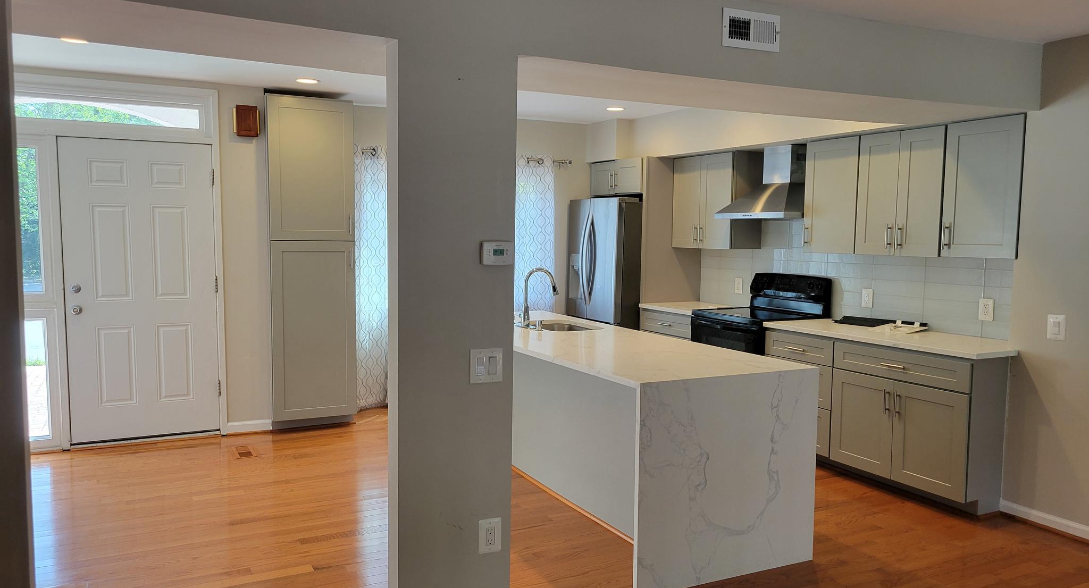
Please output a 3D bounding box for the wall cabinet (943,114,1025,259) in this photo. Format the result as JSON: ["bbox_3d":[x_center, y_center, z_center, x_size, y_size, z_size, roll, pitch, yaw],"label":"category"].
[{"bbox_3d":[2.545,-0.579,4.563,0.330,0.755,0.455,-1,5,-26],"label":"wall cabinet"}]

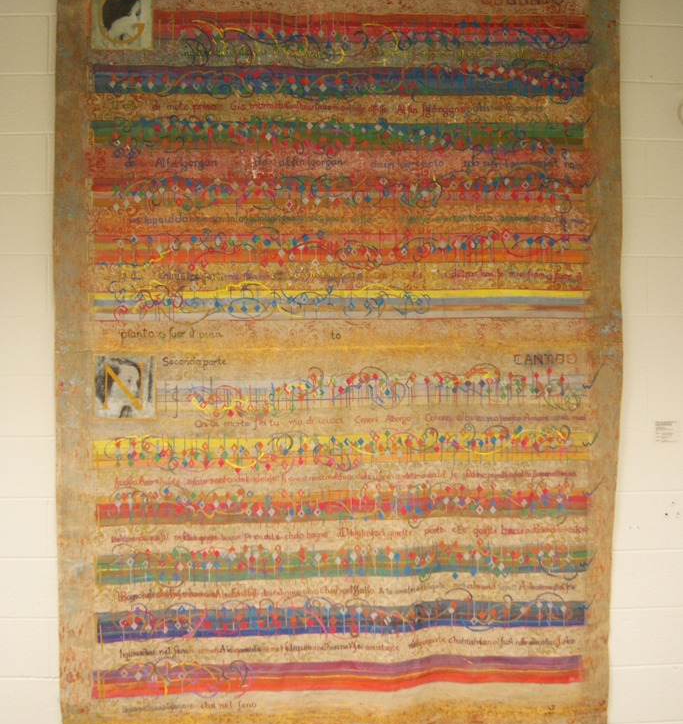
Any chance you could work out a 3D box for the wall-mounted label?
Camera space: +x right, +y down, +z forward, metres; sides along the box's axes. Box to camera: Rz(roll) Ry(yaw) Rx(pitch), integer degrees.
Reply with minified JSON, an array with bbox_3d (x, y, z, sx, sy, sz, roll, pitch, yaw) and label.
[{"bbox_3d":[1.124,0.242,2.650,0.093,0.079,0.005,0,0,-2],"label":"wall-mounted label"}]

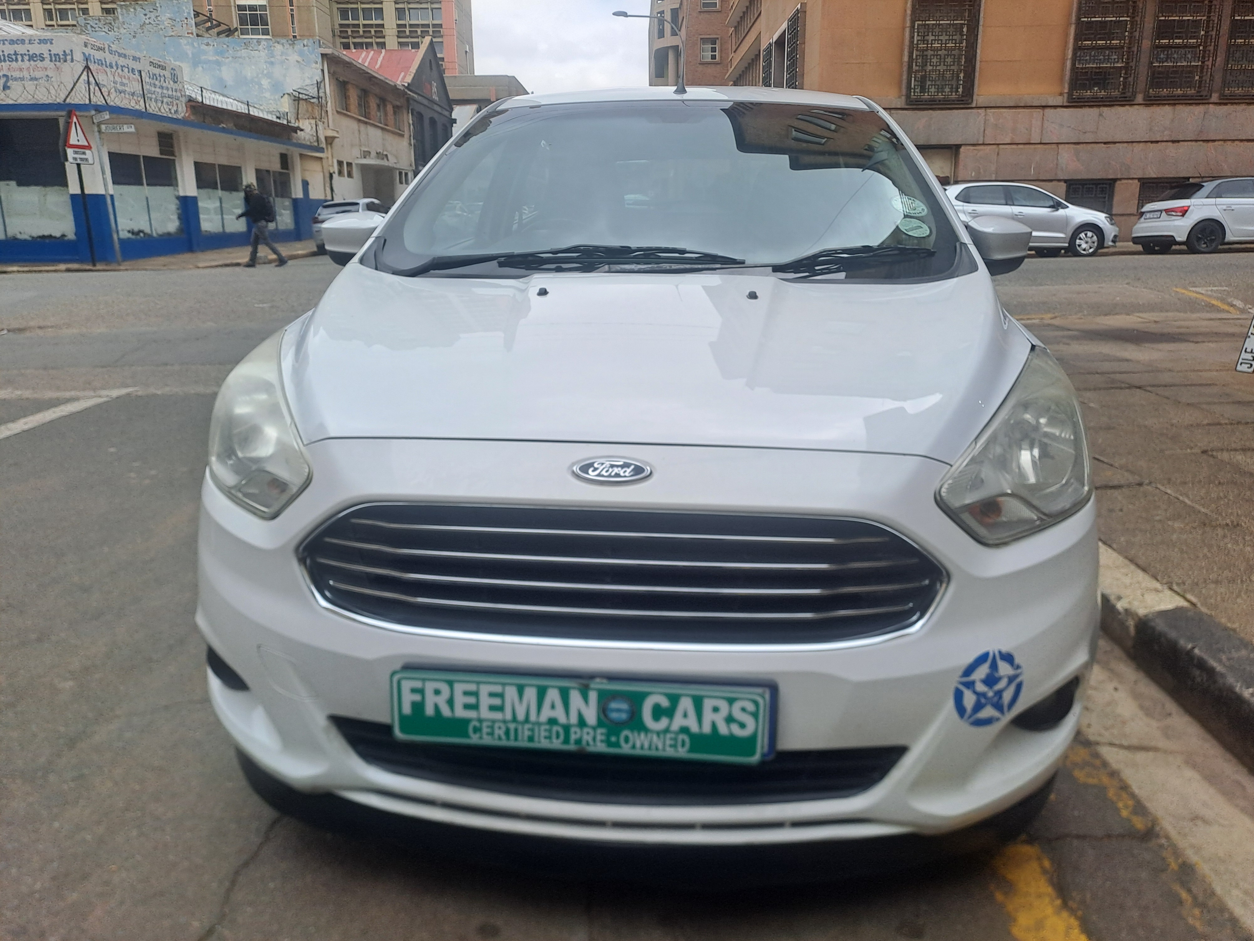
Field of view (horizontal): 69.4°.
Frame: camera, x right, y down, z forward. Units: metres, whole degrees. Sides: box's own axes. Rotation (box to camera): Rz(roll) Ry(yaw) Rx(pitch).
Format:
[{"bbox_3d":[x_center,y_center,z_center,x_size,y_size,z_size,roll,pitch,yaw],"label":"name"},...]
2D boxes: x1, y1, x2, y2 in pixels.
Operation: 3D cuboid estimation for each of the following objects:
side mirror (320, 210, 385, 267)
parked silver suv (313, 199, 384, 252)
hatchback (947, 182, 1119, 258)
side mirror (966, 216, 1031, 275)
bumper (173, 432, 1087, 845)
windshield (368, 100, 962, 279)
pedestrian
[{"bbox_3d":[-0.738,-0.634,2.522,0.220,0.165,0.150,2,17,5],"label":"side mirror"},{"bbox_3d":[-7.733,-7.235,26.534,1.800,1.560,4.350,-1,16,-3],"label":"parked silver suv"},{"bbox_3d":[7.863,-5.138,18.393,3.970,1.460,1.690,1,16,4],"label":"hatchback"},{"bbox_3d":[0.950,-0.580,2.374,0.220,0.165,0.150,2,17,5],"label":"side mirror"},{"bbox_3d":[-0.009,0.222,1.475,1.680,0.620,0.490,2,17,5],"label":"bumper"},{"bbox_3d":[0.103,-0.745,2.396,1.400,0.150,0.950,2,45,5],"label":"windshield"},{"bbox_3d":[-7.578,-5.057,18.564,0.800,1.700,0.520,-1,16,-3],"label":"pedestrian"}]

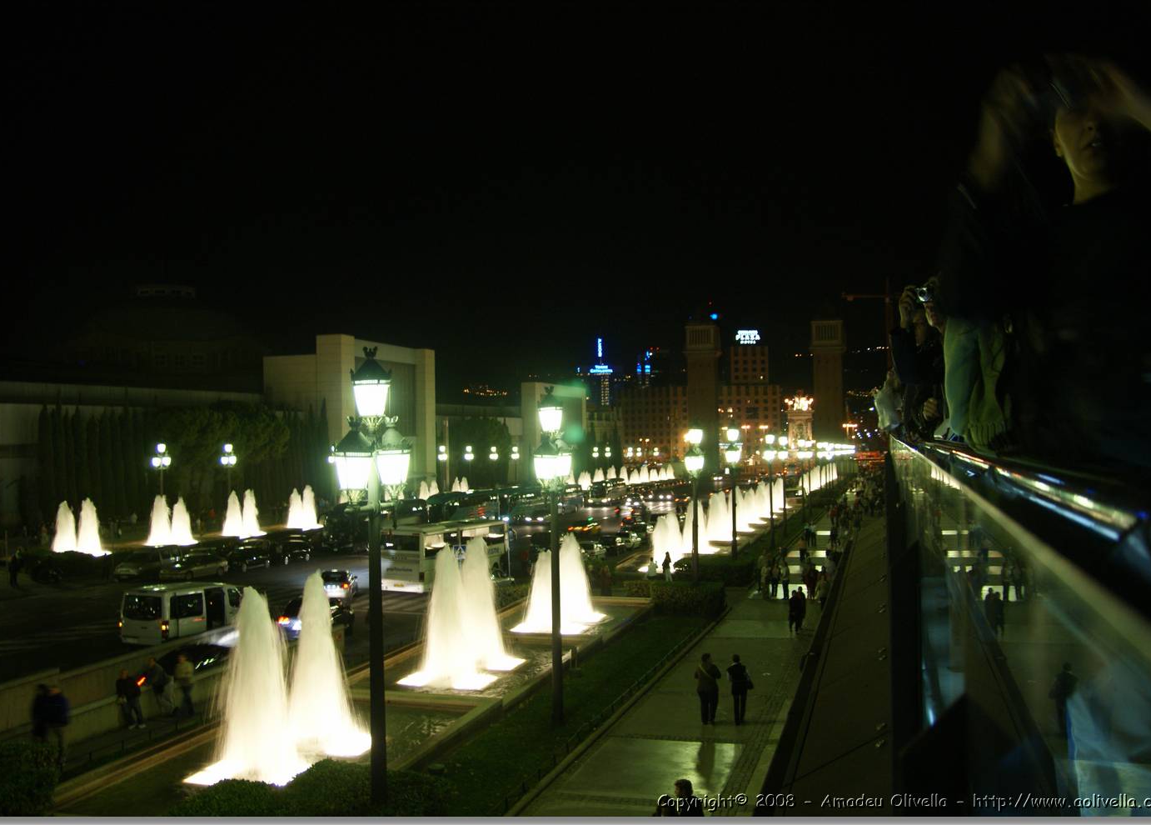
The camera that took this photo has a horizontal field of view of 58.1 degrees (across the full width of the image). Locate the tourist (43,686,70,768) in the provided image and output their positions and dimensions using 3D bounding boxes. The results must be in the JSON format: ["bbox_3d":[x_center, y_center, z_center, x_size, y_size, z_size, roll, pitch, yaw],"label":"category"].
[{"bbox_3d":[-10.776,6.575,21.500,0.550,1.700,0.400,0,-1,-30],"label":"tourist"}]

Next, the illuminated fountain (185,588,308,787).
[{"bbox_3d":[-6.374,5.288,20.433,1.950,3.600,1.700,-1,-1,16],"label":"illuminated fountain"}]

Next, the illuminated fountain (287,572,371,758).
[{"bbox_3d":[-5.636,5.663,23.800,1.750,3.800,1.750,-1,-2,16],"label":"illuminated fountain"}]

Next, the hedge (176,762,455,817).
[{"bbox_3d":[-4.174,6.353,16.415,4.200,1.100,2.000,-2,-2,16],"label":"hedge"}]

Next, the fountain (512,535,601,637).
[{"bbox_3d":[-0.727,6.840,42.547,2.600,3.500,4.900,-2,-2,16],"label":"fountain"}]

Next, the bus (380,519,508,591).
[{"bbox_3d":[-8.028,8.820,65.146,2.550,3.500,12.600,-2,-2,16],"label":"bus"}]

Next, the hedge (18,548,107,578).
[{"bbox_3d":[-29.967,8.667,60.518,4.600,1.300,2.300,-2,-2,16],"label":"hedge"}]

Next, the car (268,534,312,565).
[{"bbox_3d":[-17.677,8.435,63.116,1.760,1.500,4.100,-1,-1,17],"label":"car"}]

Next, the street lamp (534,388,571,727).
[{"bbox_3d":[-0.453,3.406,24.511,0.540,8.006,1.600,-1,-1,16],"label":"street lamp"}]

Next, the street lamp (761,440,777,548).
[{"bbox_3d":[13.964,5.592,73.525,0.540,8.050,1.600,-1,-1,16],"label":"street lamp"}]

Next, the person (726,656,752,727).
[{"bbox_3d":[3.845,6.521,24.425,0.550,1.660,0.380,-1,-1,16],"label":"person"}]

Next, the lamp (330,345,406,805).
[{"bbox_3d":[-2.991,3.002,15.574,0.540,8.006,1.600,-1,-1,16],"label":"lamp"}]

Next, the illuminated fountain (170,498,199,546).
[{"bbox_3d":[-30.332,8.435,80.000,1.900,3.600,1.900,-1,-2,16],"label":"illuminated fountain"}]

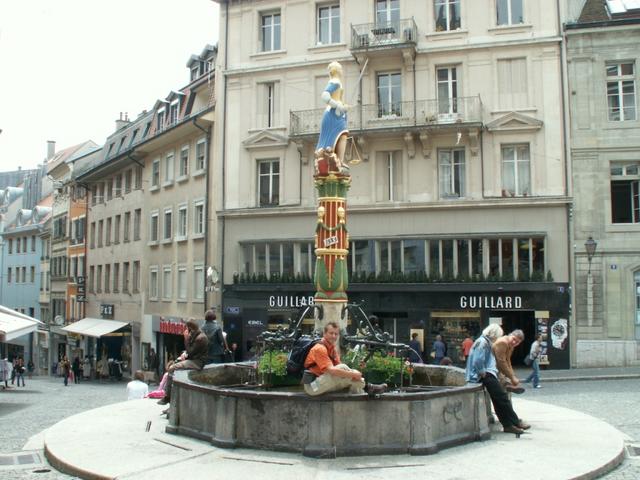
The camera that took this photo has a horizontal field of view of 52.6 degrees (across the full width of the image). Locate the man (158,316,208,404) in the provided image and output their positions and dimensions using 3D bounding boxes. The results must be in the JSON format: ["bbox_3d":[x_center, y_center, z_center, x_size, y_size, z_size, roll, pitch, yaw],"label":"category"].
[{"bbox_3d":[-2.127,1.907,10.157,0.760,1.360,0.500,0,-6,3],"label":"man"}]

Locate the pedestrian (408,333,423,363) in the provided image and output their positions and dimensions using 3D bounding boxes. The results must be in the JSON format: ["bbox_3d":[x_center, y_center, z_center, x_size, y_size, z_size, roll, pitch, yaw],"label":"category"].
[{"bbox_3d":[3.624,4.405,24.476,0.500,1.720,0.350,-1,-6,14],"label":"pedestrian"}]

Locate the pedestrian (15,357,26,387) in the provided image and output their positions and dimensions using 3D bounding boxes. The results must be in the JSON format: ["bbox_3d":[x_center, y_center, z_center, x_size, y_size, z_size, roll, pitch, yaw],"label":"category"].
[{"bbox_3d":[-16.779,7.428,36.222,0.500,1.680,0.400,2,-6,-17],"label":"pedestrian"}]

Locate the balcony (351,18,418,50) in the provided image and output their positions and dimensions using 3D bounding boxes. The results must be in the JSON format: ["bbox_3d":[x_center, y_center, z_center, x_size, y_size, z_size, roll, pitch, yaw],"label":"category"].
[{"bbox_3d":[2.680,-8.500,27.254,2.725,1.196,1.000,-1,-6,14],"label":"balcony"}]

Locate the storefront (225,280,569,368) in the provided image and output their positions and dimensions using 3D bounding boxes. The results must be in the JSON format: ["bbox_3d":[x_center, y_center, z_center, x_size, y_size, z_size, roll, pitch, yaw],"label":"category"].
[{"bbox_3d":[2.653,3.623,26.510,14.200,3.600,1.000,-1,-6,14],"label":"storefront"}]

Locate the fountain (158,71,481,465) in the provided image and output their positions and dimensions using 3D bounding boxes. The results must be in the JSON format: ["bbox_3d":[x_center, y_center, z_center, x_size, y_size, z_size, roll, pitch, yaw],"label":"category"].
[{"bbox_3d":[0.193,-0.059,10.223,4.907,5.717,4.907,0,-6,0],"label":"fountain"}]

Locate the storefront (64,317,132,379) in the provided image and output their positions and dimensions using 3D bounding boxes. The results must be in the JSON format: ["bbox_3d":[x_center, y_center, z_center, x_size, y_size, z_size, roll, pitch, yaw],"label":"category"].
[{"bbox_3d":[-13.563,6.452,38.536,1.800,3.200,8.200,4,-7,-36],"label":"storefront"}]

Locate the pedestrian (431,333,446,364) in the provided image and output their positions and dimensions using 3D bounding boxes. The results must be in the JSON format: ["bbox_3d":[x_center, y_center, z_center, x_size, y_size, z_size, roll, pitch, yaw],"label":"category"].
[{"bbox_3d":[4.515,4.461,24.470,0.520,1.720,0.350,-1,-6,14],"label":"pedestrian"}]

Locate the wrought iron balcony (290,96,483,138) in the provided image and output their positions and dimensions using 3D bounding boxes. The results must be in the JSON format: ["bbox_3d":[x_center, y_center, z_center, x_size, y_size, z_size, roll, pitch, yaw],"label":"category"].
[{"bbox_3d":[2.673,-4.965,26.885,7.824,1.206,1.000,-1,-6,14],"label":"wrought iron balcony"}]

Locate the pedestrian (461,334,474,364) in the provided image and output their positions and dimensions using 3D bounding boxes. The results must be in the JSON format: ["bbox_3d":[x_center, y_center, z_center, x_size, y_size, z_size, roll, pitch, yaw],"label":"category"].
[{"bbox_3d":[5.483,4.377,23.977,0.500,1.660,0.350,-1,-6,14],"label":"pedestrian"}]

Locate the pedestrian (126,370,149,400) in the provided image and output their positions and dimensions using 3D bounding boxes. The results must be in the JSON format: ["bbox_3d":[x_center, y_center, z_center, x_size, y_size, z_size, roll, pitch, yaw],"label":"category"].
[{"bbox_3d":[-3.563,3.128,12.643,0.500,1.100,0.750,2,-6,-20],"label":"pedestrian"}]

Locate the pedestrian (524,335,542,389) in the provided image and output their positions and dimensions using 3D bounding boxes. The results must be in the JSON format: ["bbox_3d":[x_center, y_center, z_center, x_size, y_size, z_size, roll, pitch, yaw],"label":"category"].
[{"bbox_3d":[6.810,3.870,20.511,0.620,1.700,0.500,-1,-6,7],"label":"pedestrian"}]

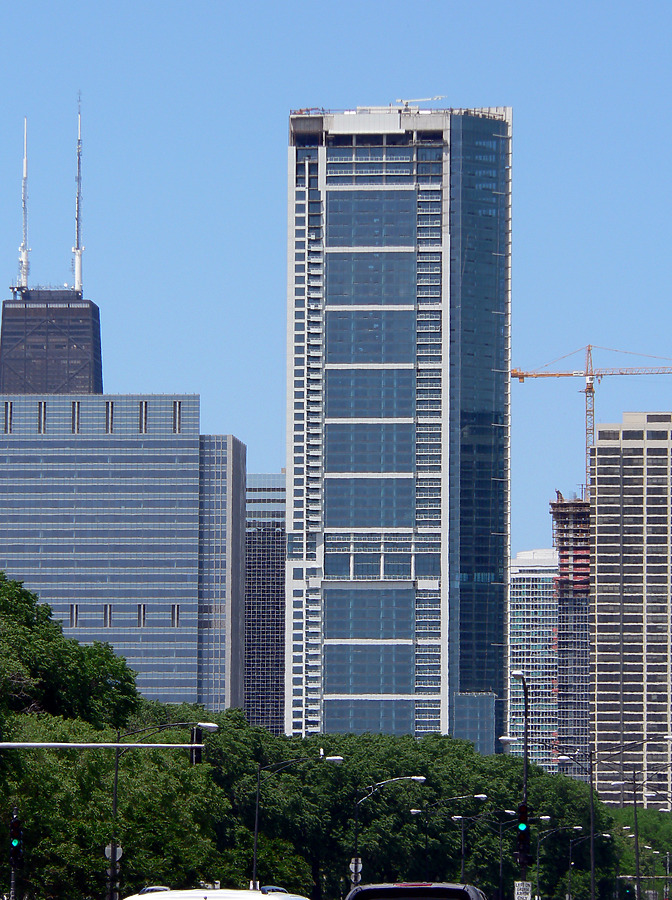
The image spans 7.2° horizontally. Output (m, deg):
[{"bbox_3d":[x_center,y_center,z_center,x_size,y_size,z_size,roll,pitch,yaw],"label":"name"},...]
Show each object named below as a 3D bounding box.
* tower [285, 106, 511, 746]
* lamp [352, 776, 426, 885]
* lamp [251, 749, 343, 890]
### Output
[{"bbox_3d":[17.633,10.631,1459.012,59.000,206.000,28.000,0,-5,8],"label":"tower"},{"bbox_3d":[3.671,26.577,351.559,4.850,9.980,0.400,0,-5,6],"label":"lamp"},{"bbox_3d":[-2.032,21.792,294.286,4.850,9.660,0.400,0,-5,6],"label":"lamp"}]

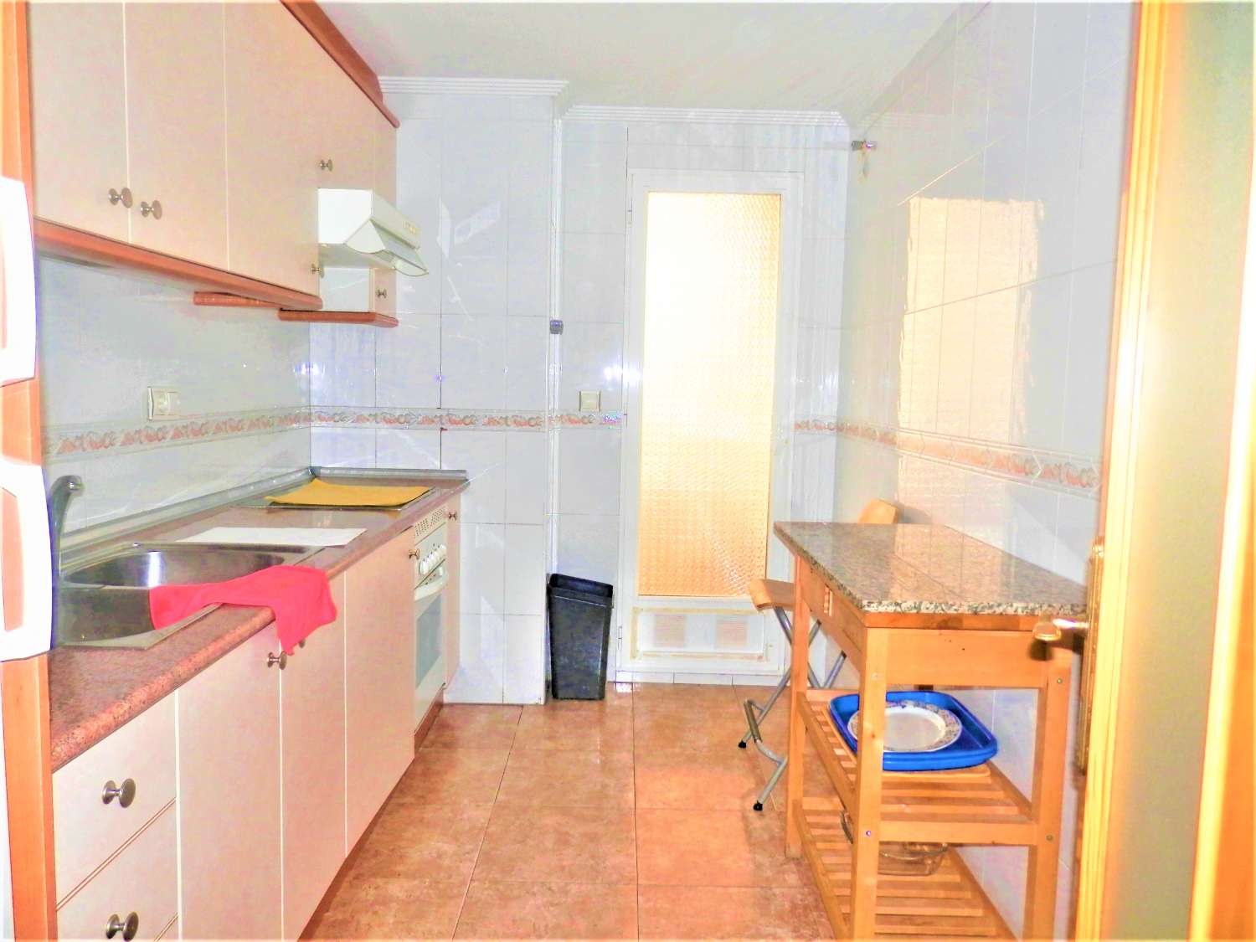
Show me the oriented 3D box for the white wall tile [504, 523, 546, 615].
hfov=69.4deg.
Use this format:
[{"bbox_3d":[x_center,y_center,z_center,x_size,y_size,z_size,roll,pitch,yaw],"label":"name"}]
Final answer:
[{"bbox_3d":[-0.396,0.381,3.480,0.152,0.351,0.010,1,5,0],"label":"white wall tile"}]

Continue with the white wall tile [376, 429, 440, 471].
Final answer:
[{"bbox_3d":[-0.851,0.016,3.523,0.250,0.365,0.010,1,5,0],"label":"white wall tile"}]

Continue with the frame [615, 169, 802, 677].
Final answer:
[{"bbox_3d":[0.330,-0.170,3.790,0.711,2.094,0.050,1,6,0],"label":"frame"}]

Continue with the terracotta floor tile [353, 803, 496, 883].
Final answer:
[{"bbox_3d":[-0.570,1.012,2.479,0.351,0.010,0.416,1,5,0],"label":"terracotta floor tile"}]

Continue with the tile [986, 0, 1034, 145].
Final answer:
[{"bbox_3d":[0.897,-0.970,2.120,0.012,0.361,0.250,1,5,0],"label":"tile"}]

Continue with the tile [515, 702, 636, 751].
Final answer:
[{"bbox_3d":[-0.191,0.939,3.311,0.421,0.010,0.419,1,5,0],"label":"tile"}]

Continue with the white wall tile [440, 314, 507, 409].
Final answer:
[{"bbox_3d":[-0.587,-0.413,3.463,0.249,0.359,0.010,1,6,0],"label":"white wall tile"}]

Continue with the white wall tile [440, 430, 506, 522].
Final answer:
[{"bbox_3d":[-0.585,0.027,3.445,0.247,0.351,0.010,1,5,0],"label":"white wall tile"}]

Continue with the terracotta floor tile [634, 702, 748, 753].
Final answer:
[{"bbox_3d":[0.235,0.972,3.373,0.430,0.010,0.418,1,6,0],"label":"terracotta floor tile"}]

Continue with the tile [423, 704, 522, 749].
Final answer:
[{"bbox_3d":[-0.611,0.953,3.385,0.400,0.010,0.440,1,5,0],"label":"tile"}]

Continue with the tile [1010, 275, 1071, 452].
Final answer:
[{"bbox_3d":[0.882,-0.225,1.932,0.012,0.363,0.254,1,5,0],"label":"tile"}]

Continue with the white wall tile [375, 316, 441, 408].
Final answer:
[{"bbox_3d":[-0.836,-0.419,3.461,0.249,0.359,0.010,1,6,0],"label":"white wall tile"}]

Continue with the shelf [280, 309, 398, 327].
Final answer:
[{"bbox_3d":[-1.043,-0.548,3.286,0.339,0.040,0.352,1,5,0],"label":"shelf"}]

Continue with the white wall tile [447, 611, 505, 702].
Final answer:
[{"bbox_3d":[-0.602,0.729,3.512,0.244,0.354,0.010,1,5,0],"label":"white wall tile"}]

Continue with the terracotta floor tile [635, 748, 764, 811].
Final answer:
[{"bbox_3d":[0.235,1.012,2.964,0.422,0.010,0.428,1,5,0],"label":"terracotta floor tile"}]

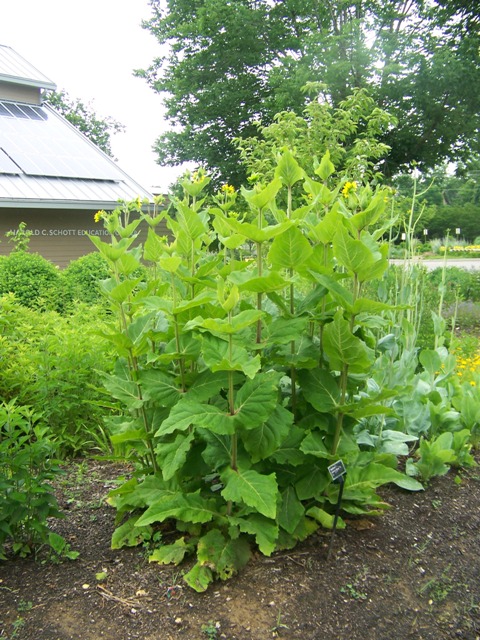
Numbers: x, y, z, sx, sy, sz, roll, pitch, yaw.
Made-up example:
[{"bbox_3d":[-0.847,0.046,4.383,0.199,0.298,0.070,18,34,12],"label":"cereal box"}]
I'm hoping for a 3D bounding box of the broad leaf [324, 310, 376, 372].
[{"bbox_3d":[0.550,0.113,3.312,0.235,0.305,0.095,-9,31,-2],"label":"broad leaf"}]

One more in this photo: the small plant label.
[{"bbox_3d":[0.451,0.694,2.992,0.099,0.060,0.010,-17,-9,-42],"label":"small plant label"}]

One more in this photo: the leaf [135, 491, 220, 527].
[{"bbox_3d":[-0.306,0.929,3.190,0.400,0.060,0.175,-12,49,-3],"label":"leaf"}]

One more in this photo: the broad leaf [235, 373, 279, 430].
[{"bbox_3d":[0.087,0.407,3.230,0.205,0.270,0.080,37,-12,14],"label":"broad leaf"}]

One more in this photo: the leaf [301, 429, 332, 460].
[{"bbox_3d":[0.439,0.723,3.668,0.229,0.080,0.180,18,36,-33],"label":"leaf"}]

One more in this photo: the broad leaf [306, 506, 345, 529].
[{"bbox_3d":[0.469,1.083,3.548,0.218,0.060,0.130,12,38,32],"label":"broad leaf"}]

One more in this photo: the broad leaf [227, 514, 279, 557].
[{"bbox_3d":[0.090,1.085,3.321,0.190,0.080,0.306,-13,32,-42],"label":"broad leaf"}]

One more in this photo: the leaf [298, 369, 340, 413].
[{"bbox_3d":[0.477,0.406,3.785,0.292,0.205,0.080,50,2,30],"label":"leaf"}]

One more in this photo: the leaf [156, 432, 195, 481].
[{"bbox_3d":[-0.351,0.731,3.466,0.170,0.296,0.080,35,-36,-7],"label":"leaf"}]

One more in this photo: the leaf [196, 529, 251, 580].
[{"bbox_3d":[-0.074,1.063,2.920,0.235,0.250,0.080,5,-28,3],"label":"leaf"}]

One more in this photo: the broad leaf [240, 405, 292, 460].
[{"bbox_3d":[0.138,0.609,3.500,0.260,0.344,0.090,14,-27,0],"label":"broad leaf"}]

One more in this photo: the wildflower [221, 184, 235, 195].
[{"bbox_3d":[-0.078,-0.817,4.050,0.085,0.062,0.080,0,8,0],"label":"wildflower"}]

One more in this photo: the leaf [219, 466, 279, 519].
[{"bbox_3d":[0.073,0.857,3.272,0.235,0.090,0.327,-31,54,-23],"label":"leaf"}]

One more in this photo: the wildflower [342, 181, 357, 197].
[{"bbox_3d":[0.556,-0.663,3.285,0.035,0.075,0.075,17,-6,27],"label":"wildflower"}]

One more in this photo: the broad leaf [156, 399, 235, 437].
[{"bbox_3d":[-0.241,0.506,3.291,0.385,0.090,0.200,-14,49,-15],"label":"broad leaf"}]

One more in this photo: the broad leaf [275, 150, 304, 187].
[{"bbox_3d":[0.261,-0.811,3.440,0.150,0.205,0.070,-2,26,1],"label":"broad leaf"}]

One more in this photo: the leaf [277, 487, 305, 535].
[{"bbox_3d":[0.257,0.949,3.223,0.135,0.245,0.050,1,-4,-3],"label":"leaf"}]

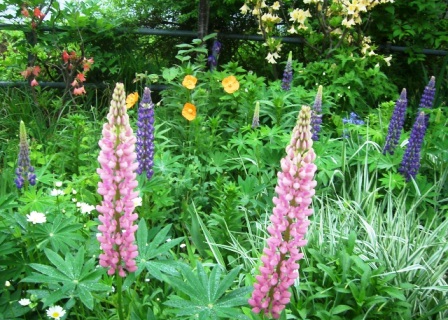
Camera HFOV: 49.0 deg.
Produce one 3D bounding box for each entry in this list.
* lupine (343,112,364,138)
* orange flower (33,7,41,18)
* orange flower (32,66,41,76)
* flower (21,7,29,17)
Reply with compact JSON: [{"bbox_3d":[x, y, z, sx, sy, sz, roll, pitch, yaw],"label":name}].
[{"bbox_3d":[0.593,-0.158,2.250,0.100,0.120,0.090,5,16,14],"label":"lupine"},{"bbox_3d":[-0.953,-0.749,2.500,0.044,0.060,0.045,1,15,-6],"label":"orange flower"},{"bbox_3d":[-0.953,-0.450,2.500,0.042,0.052,0.045,1,15,-6],"label":"orange flower"},{"bbox_3d":[-1.217,-0.906,3.000,0.052,0.060,0.050,-7,18,-28],"label":"flower"}]

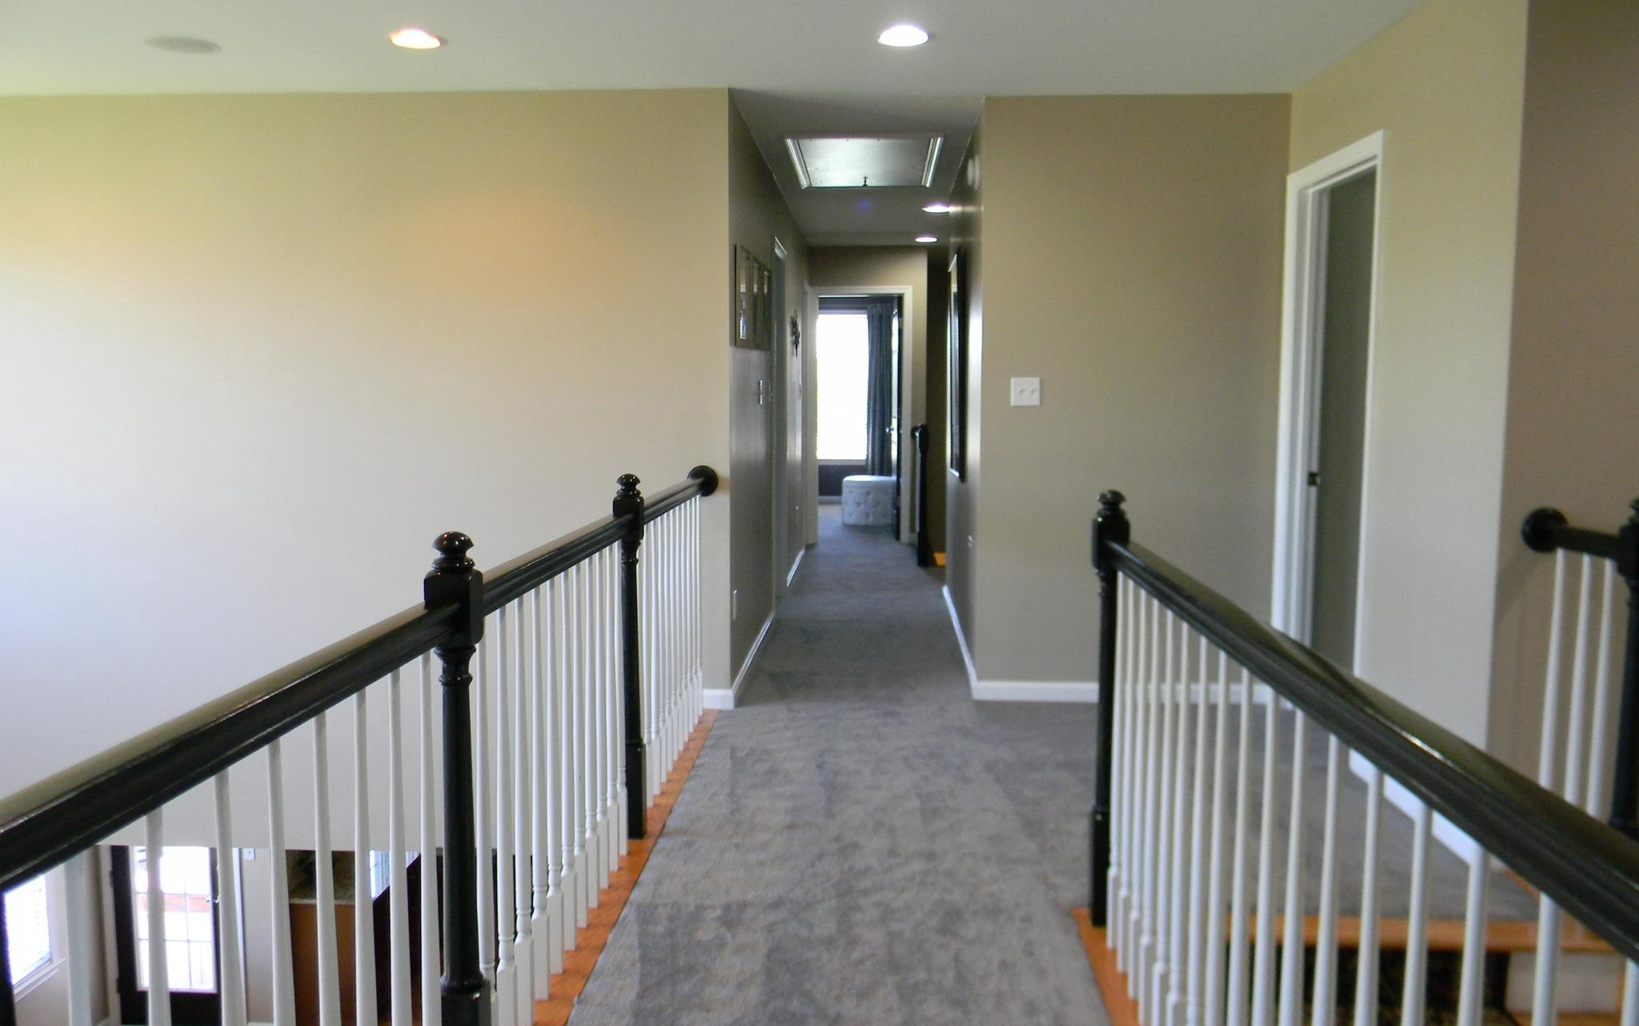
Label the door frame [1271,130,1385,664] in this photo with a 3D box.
[{"bbox_3d":[1.856,-0.221,4.808,0.120,2.098,0.920,0,6,1],"label":"door frame"}]

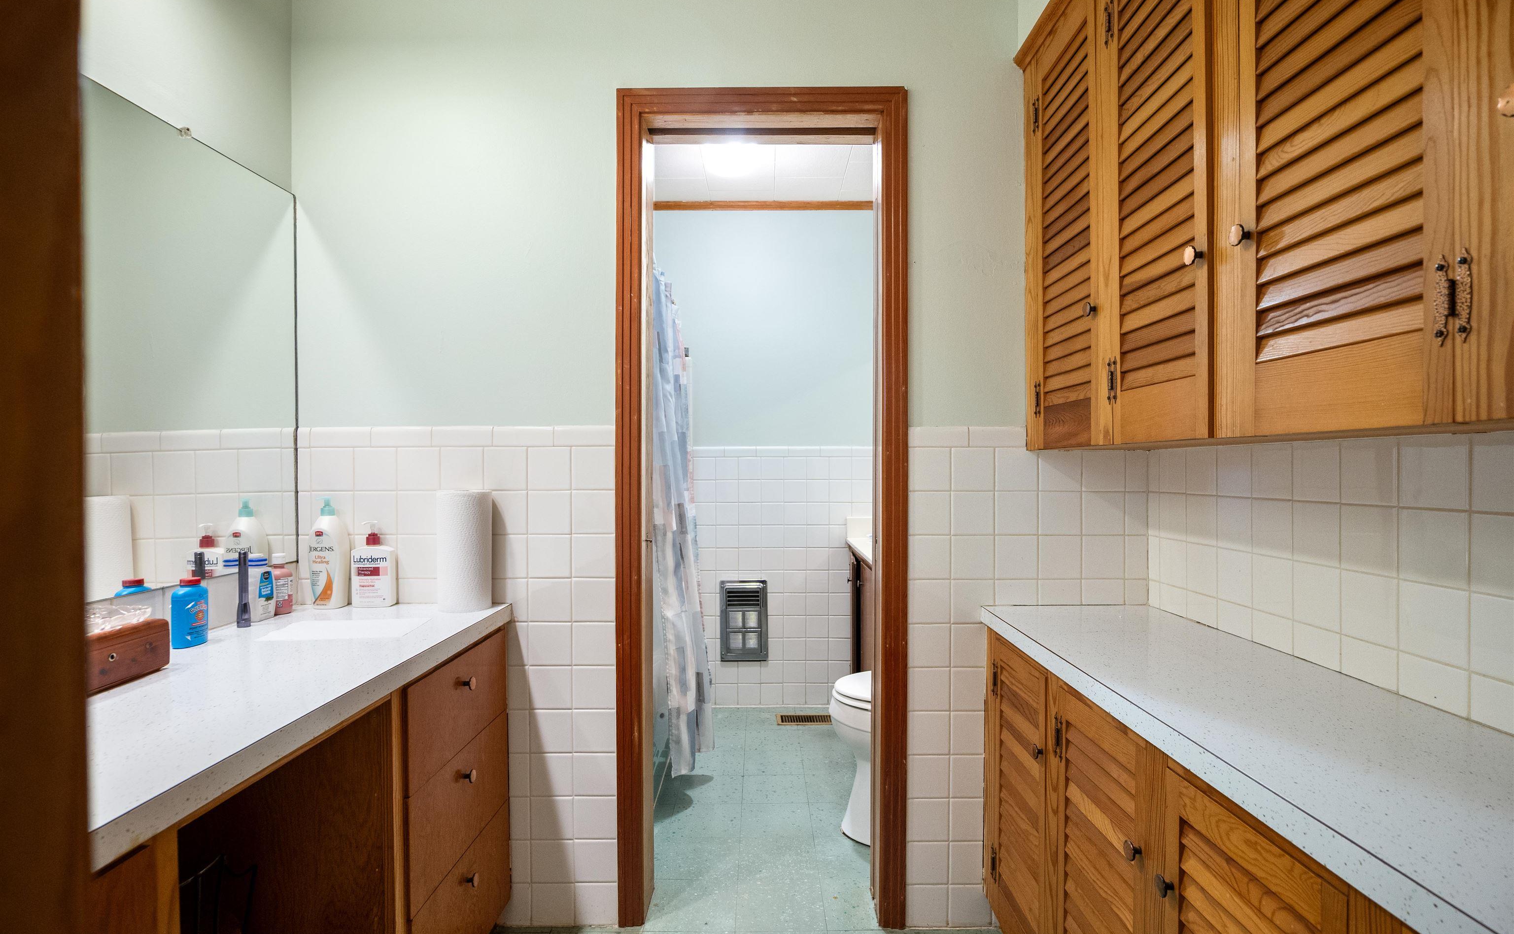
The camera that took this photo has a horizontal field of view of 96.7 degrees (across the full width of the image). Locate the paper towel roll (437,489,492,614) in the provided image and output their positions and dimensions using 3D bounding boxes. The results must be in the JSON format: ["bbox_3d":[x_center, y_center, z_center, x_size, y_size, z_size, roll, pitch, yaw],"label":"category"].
[{"bbox_3d":[-0.708,0.202,1.630,0.125,0.287,0.125,0,0,0],"label":"paper towel roll"}]

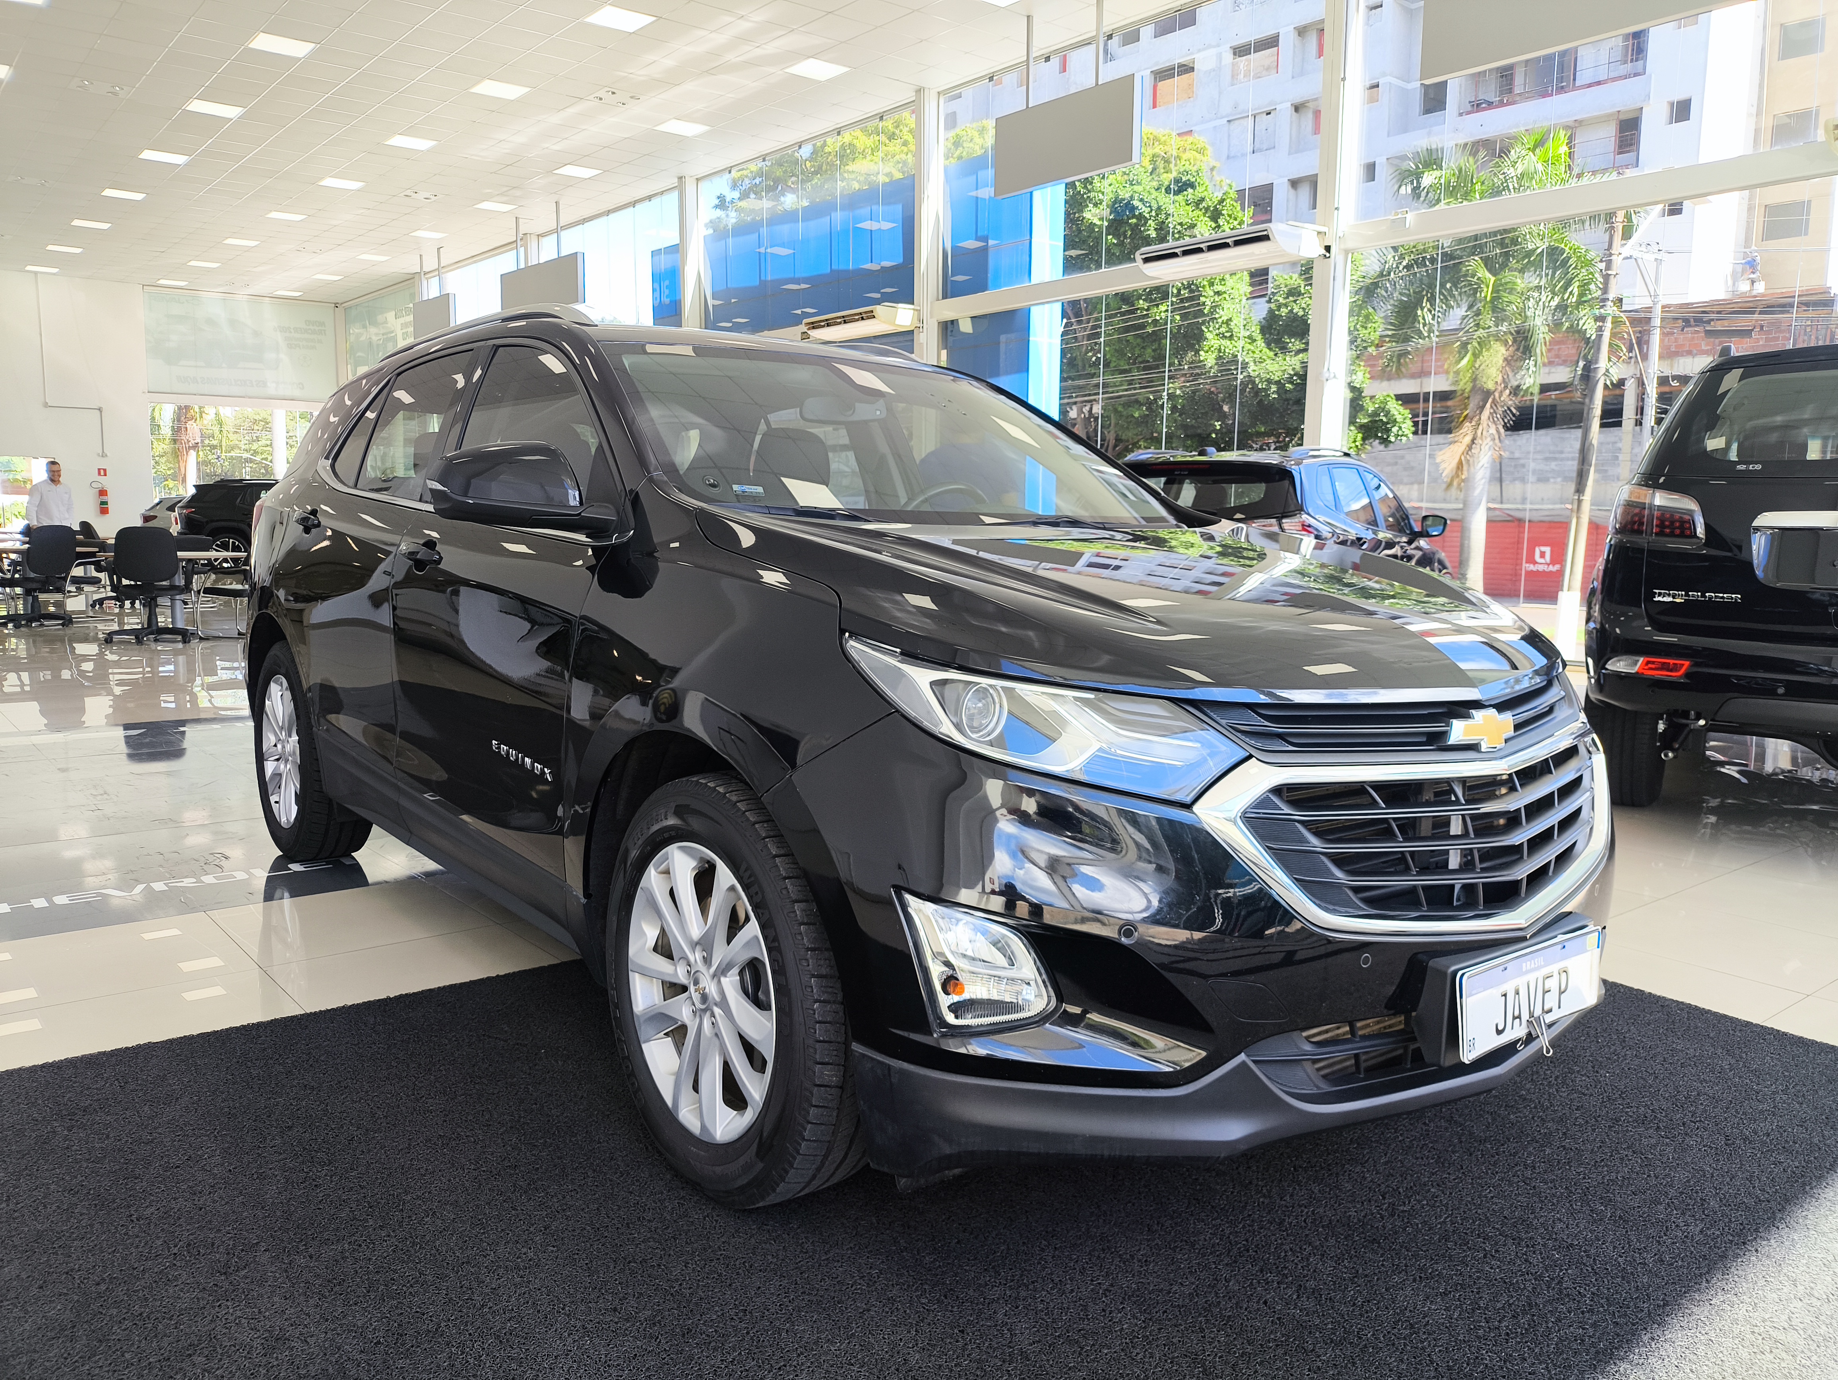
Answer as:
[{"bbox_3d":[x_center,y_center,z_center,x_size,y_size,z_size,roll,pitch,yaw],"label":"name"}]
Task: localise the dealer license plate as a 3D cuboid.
[{"bbox_3d":[0.915,0.445,1.960,0.400,0.130,0.015,-3,8,-38],"label":"dealer license plate"}]

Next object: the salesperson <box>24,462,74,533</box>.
[{"bbox_3d":[-10.947,-2.012,16.757,0.310,1.720,0.540,8,11,43],"label":"salesperson"}]

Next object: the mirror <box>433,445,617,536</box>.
[{"bbox_3d":[-0.734,-0.371,2.446,0.240,0.165,0.280,-6,10,-38],"label":"mirror"}]

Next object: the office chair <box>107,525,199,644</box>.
[{"bbox_3d":[-6.532,-0.907,11.300,0.620,0.970,0.610,-2,8,-20],"label":"office chair"}]

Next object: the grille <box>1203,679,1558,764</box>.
[{"bbox_3d":[0.824,0.051,2.050,1.010,0.125,0.170,-3,8,-38],"label":"grille"}]

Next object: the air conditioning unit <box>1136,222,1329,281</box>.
[{"bbox_3d":[2.851,-4.079,12.380,0.680,0.235,1.580,-6,10,-40],"label":"air conditioning unit"}]

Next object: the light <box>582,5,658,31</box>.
[{"bbox_3d":[-3.114,-7.043,13.908,0.590,0.050,0.590,-6,10,-40],"label":"light"}]

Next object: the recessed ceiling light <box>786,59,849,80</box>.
[{"bbox_3d":[-1.156,-7.099,15.159,0.590,0.050,0.590,-6,10,-40],"label":"recessed ceiling light"}]

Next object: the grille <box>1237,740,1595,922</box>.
[{"bbox_3d":[0.856,0.221,2.021,1.000,0.235,0.160,-3,8,-38],"label":"grille"}]

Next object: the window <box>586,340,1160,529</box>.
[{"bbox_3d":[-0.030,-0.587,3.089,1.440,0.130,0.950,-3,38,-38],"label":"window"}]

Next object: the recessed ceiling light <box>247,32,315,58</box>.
[{"bbox_3d":[-7.074,-7.180,14.747,0.590,0.050,0.590,-6,10,-40],"label":"recessed ceiling light"}]

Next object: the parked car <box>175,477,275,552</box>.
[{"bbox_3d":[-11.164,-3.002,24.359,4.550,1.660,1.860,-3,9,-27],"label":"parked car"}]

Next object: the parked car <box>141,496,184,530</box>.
[{"bbox_3d":[-13.839,-3.425,27.797,4.250,1.480,1.750,-5,9,-34],"label":"parked car"}]

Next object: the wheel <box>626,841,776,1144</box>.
[{"bbox_3d":[-0.292,0.487,2.237,0.190,0.495,0.495,-6,10,-38],"label":"wheel"}]

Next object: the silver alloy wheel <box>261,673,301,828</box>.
[{"bbox_3d":[-1.988,0.193,4.349,0.190,0.495,0.495,-6,10,-38],"label":"silver alloy wheel"}]

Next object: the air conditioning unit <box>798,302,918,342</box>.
[{"bbox_3d":[-0.744,-4.650,16.817,0.650,0.245,1.580,-6,10,-40],"label":"air conditioning unit"}]

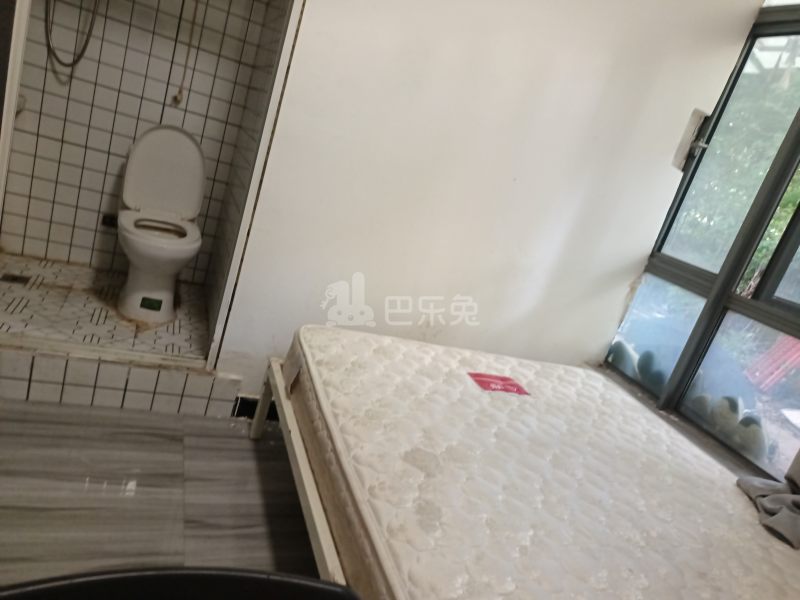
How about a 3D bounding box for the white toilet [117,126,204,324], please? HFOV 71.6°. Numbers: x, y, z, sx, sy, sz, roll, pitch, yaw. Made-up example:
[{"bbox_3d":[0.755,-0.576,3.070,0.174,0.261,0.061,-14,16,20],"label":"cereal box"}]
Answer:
[{"bbox_3d":[-1.104,-0.359,2.554,0.370,0.815,0.660,9,18,-30],"label":"white toilet"}]

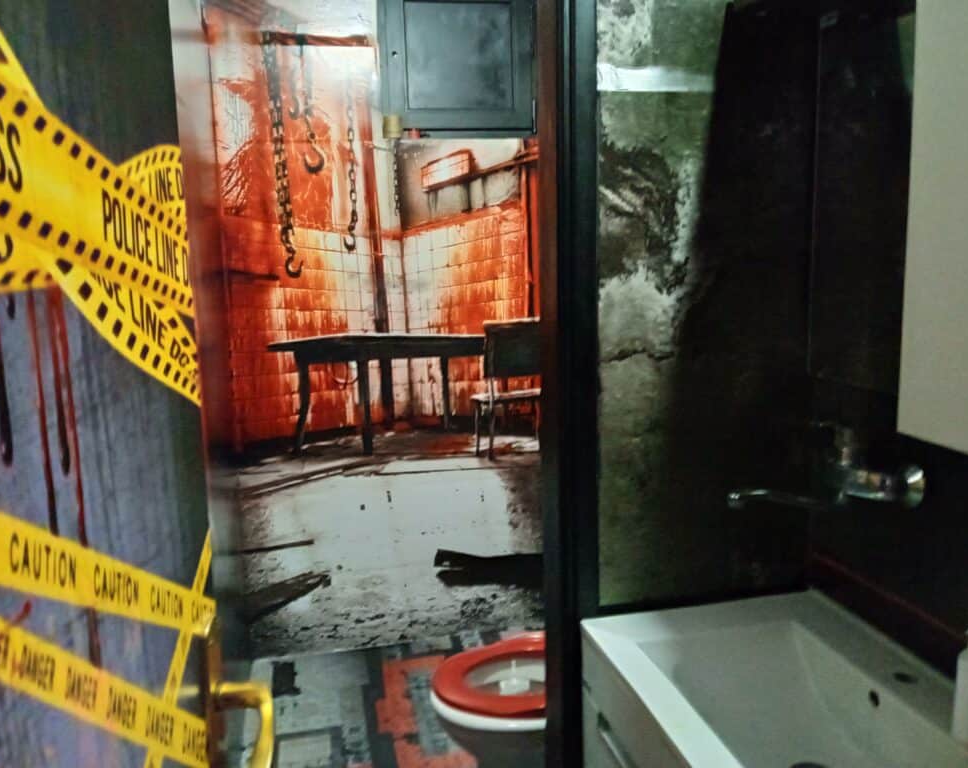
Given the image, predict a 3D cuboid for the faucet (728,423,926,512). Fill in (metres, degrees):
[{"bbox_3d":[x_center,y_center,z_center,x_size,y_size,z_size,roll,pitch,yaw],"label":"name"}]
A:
[{"bbox_3d":[0.489,0.129,1.244,0.264,0.138,0.210,-4,9,-12],"label":"faucet"}]

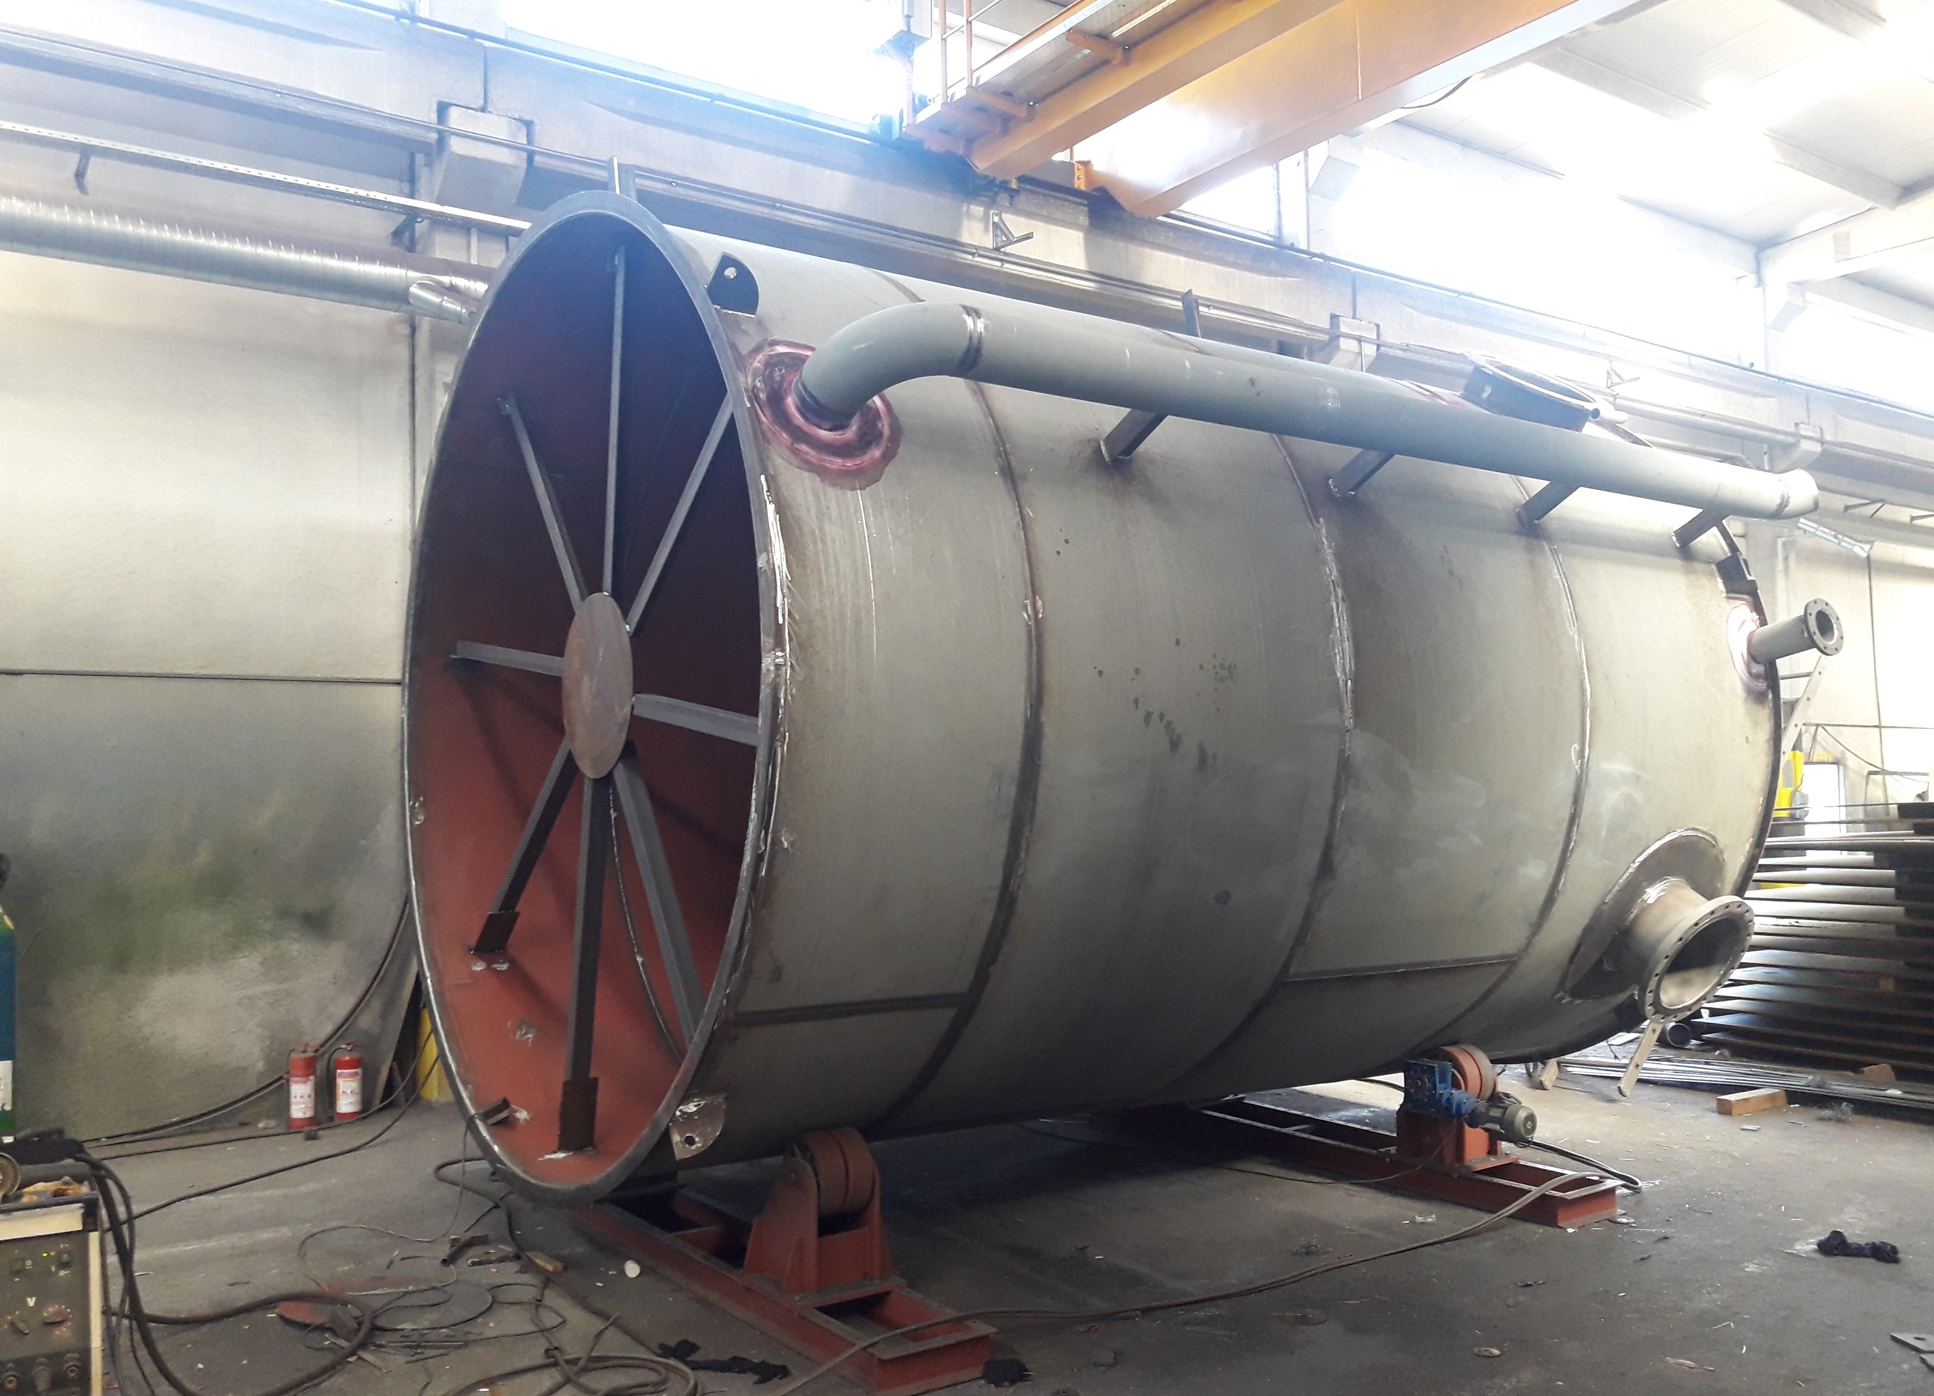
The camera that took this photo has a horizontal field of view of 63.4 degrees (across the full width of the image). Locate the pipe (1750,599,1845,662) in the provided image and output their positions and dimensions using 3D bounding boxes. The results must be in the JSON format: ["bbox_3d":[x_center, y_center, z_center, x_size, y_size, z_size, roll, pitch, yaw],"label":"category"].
[{"bbox_3d":[3.886,-0.289,7.383,0.285,0.285,0.337,2,-15,-35],"label":"pipe"}]

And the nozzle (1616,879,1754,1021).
[{"bbox_3d":[3.258,1.124,7.211,0.690,0.690,0.309,1,29,-35],"label":"nozzle"}]

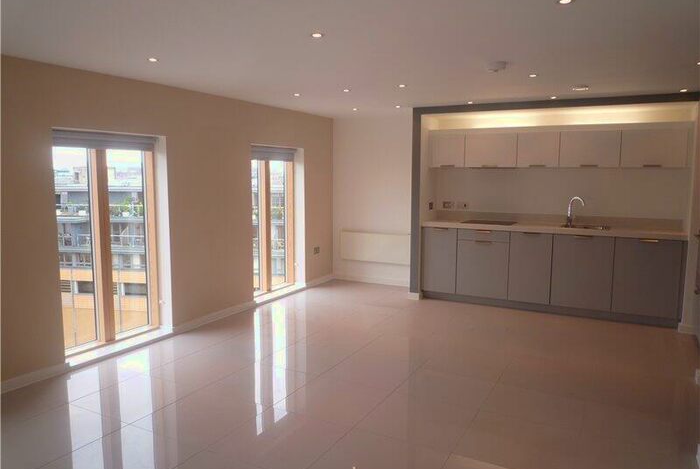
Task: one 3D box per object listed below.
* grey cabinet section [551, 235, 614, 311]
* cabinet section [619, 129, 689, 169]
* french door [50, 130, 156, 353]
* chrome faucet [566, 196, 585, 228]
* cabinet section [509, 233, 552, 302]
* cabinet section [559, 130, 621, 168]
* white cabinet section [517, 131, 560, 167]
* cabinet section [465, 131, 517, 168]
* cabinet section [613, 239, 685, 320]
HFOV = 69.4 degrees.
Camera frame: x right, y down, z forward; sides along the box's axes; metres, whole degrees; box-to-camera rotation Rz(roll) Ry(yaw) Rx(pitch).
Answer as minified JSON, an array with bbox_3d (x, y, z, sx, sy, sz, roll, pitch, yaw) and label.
[{"bbox_3d":[2.581,0.371,5.591,0.599,0.770,0.580,4,8,28],"label":"grey cabinet section"},{"bbox_3d":[3.194,-0.892,5.318,0.595,0.398,0.343,4,7,28],"label":"cabinet section"},{"bbox_3d":[-2.152,0.056,4.399,0.101,1.814,1.058,4,7,28],"label":"french door"},{"bbox_3d":[2.498,-0.248,5.554,0.050,0.353,0.181,-5,8,-41],"label":"chrome faucet"},{"bbox_3d":[2.120,0.341,5.833,0.443,0.770,0.580,4,8,28],"label":"cabinet section"},{"bbox_3d":[2.660,-0.937,5.588,0.597,0.381,0.310,4,8,28],"label":"cabinet section"},{"bbox_3d":[2.195,-0.968,5.832,0.455,0.379,0.310,4,8,28],"label":"white cabinet section"},{"bbox_3d":[1.739,-1.013,6.099,0.612,0.433,0.343,4,7,28],"label":"cabinet section"},{"bbox_3d":[3.107,0.405,5.315,0.591,0.770,0.580,4,8,28],"label":"cabinet section"}]

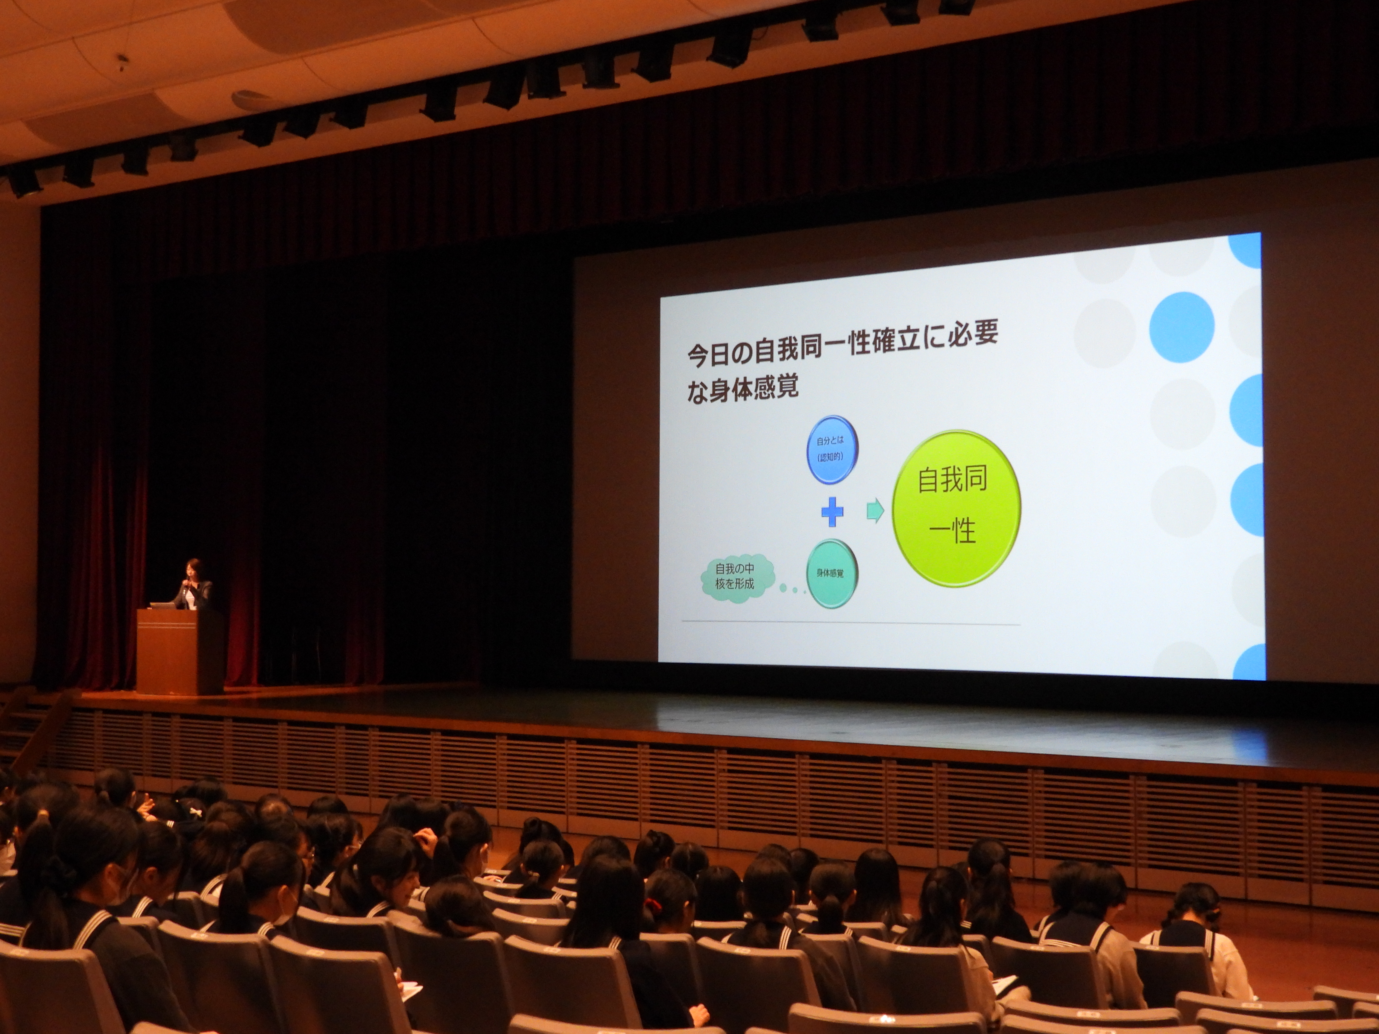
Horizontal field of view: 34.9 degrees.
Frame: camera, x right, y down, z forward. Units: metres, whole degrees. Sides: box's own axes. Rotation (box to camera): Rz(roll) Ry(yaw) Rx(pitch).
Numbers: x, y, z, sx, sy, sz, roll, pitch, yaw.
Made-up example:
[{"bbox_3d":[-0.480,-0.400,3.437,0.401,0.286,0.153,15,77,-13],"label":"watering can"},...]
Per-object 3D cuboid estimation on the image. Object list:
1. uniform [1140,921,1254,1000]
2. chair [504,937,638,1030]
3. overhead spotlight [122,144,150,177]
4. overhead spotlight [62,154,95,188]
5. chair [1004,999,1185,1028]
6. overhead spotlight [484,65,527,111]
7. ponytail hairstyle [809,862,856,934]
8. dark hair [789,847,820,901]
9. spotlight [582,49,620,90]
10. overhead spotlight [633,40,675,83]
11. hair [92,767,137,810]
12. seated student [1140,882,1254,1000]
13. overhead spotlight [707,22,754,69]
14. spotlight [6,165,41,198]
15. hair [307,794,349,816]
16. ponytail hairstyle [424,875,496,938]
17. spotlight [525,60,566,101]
[{"bbox_3d":[2.292,2.067,9.865,0.470,0.520,0.380,-1,-2,28],"label":"uniform"},{"bbox_3d":[-0.282,1.838,7.439,0.520,0.870,0.600,-1,-2,31],"label":"chair"},{"bbox_3d":[-6.543,-4.226,25.889,0.310,0.380,0.320,-1,36,25],"label":"overhead spotlight"},{"bbox_3d":[-7.277,-4.126,26.100,0.320,0.380,0.330,-1,36,25],"label":"overhead spotlight"},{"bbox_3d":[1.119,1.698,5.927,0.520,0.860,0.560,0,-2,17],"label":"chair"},{"bbox_3d":[-1.859,-4.349,22.040,0.310,0.410,0.310,20,20,40],"label":"overhead spotlight"},{"bbox_3d":[0.571,1.529,8.769,0.180,0.270,0.240,0,-2,4],"label":"ponytail hairstyle"},{"bbox_3d":[0.581,1.815,11.100,0.180,0.260,0.210,0,-2,12],"label":"dark hair"},{"bbox_3d":[-0.855,-4.361,21.196,0.310,0.410,0.310,6,11,41],"label":"spotlight"},{"bbox_3d":[-0.342,-4.344,20.765,0.310,0.410,0.310,17,18,40],"label":"overhead spotlight"},{"bbox_3d":[-2.776,1.316,10.600,0.170,0.210,0.210,0,-2,16],"label":"hair"},{"bbox_3d":[2.227,2.127,9.529,0.480,1.100,0.760,-2,-3,41],"label":"seated student"},{"bbox_3d":[0.380,-4.378,20.351,0.310,0.380,0.320,0,36,15],"label":"overhead spotlight"},{"bbox_3d":[-8.292,-4.180,27.288,0.310,0.380,0.320,-1,36,38],"label":"spotlight"},{"bbox_3d":[-1.743,1.457,10.600,0.200,0.250,0.230,-2,-3,41],"label":"hair"},{"bbox_3d":[-0.778,1.321,7.429,0.220,0.230,0.240,0,-2,10],"label":"ponytail hairstyle"},{"bbox_3d":[-1.428,-4.364,21.678,0.310,0.410,0.310,-2,9,41],"label":"spotlight"}]

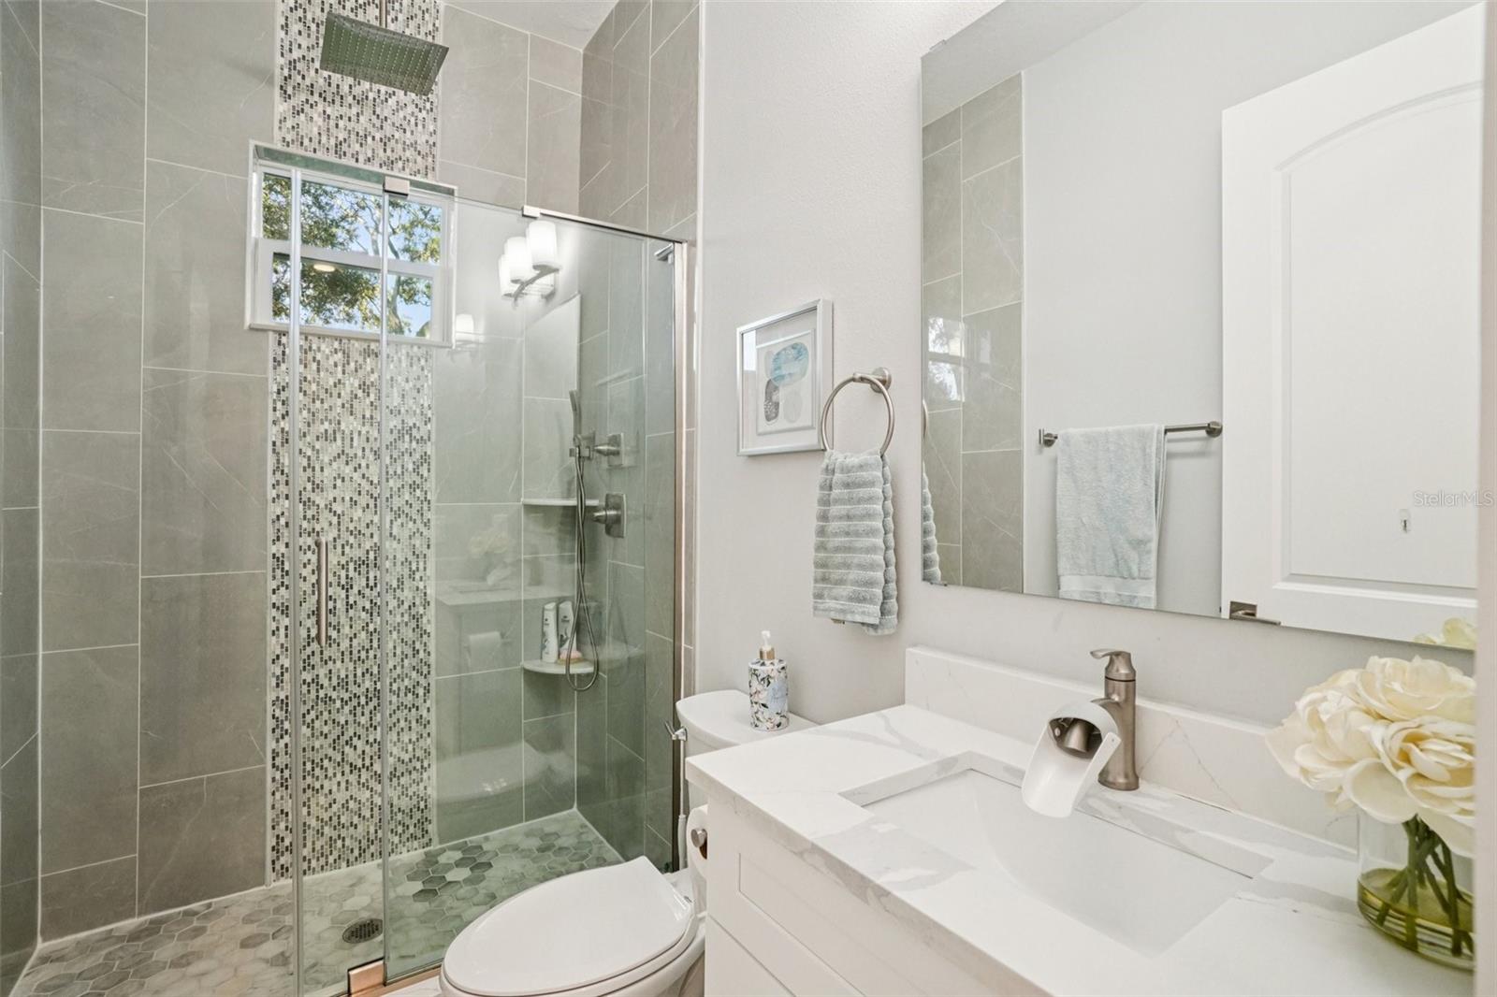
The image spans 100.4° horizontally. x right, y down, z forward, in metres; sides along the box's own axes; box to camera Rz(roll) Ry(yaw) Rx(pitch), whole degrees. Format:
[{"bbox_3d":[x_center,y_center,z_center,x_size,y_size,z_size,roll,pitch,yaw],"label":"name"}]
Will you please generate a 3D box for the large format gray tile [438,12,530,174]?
[{"bbox_3d":[-0.962,-1.478,2.285,0.297,0.556,0.010,1,0,-30],"label":"large format gray tile"}]

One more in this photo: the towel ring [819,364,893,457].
[{"bbox_3d":[0.233,-0.163,1.199,0.080,0.187,0.170,0,0,-38],"label":"towel ring"}]

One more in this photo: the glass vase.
[{"bbox_3d":[0.603,0.331,0.549,0.092,0.112,0.092,0,0,-38],"label":"glass vase"}]

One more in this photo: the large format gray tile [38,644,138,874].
[{"bbox_3d":[-1.853,0.728,1.760,0.197,0.607,0.011,0,0,-31],"label":"large format gray tile"}]

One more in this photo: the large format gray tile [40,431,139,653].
[{"bbox_3d":[-1.851,0.118,1.763,0.197,0.607,0.011,0,0,-31],"label":"large format gray tile"}]

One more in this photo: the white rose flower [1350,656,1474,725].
[{"bbox_3d":[0.596,0.176,0.548,0.095,0.075,0.100,1,0,-37],"label":"white rose flower"}]

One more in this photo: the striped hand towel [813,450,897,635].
[{"bbox_3d":[0.200,0.078,1.188,0.070,0.335,0.175,1,0,-37],"label":"striped hand towel"}]

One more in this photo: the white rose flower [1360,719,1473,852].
[{"bbox_3d":[0.578,0.238,0.513,0.105,0.112,0.112,0,0,-42],"label":"white rose flower"}]

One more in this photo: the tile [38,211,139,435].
[{"bbox_3d":[-1.849,-0.492,1.766,0.197,0.607,0.011,0,0,-31],"label":"tile"}]

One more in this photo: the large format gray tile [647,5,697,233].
[{"bbox_3d":[-0.224,-1.104,1.875,0.010,0.600,0.295,1,0,-37],"label":"large format gray tile"}]

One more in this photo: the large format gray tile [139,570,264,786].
[{"bbox_3d":[-1.641,0.535,1.888,0.290,0.607,0.011,0,0,-31],"label":"large format gray tile"}]

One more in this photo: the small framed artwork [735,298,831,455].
[{"bbox_3d":[0.076,-0.260,1.434,0.034,0.316,0.290,0,0,-38],"label":"small framed artwork"}]

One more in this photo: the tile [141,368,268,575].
[{"bbox_3d":[-1.635,-0.076,1.887,0.295,0.610,0.010,1,0,-30],"label":"tile"}]

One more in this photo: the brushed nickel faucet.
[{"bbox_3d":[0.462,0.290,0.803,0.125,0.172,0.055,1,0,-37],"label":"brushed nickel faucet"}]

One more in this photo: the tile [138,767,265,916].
[{"bbox_3d":[-1.643,1.028,1.886,0.290,0.374,0.011,0,0,-31],"label":"tile"}]

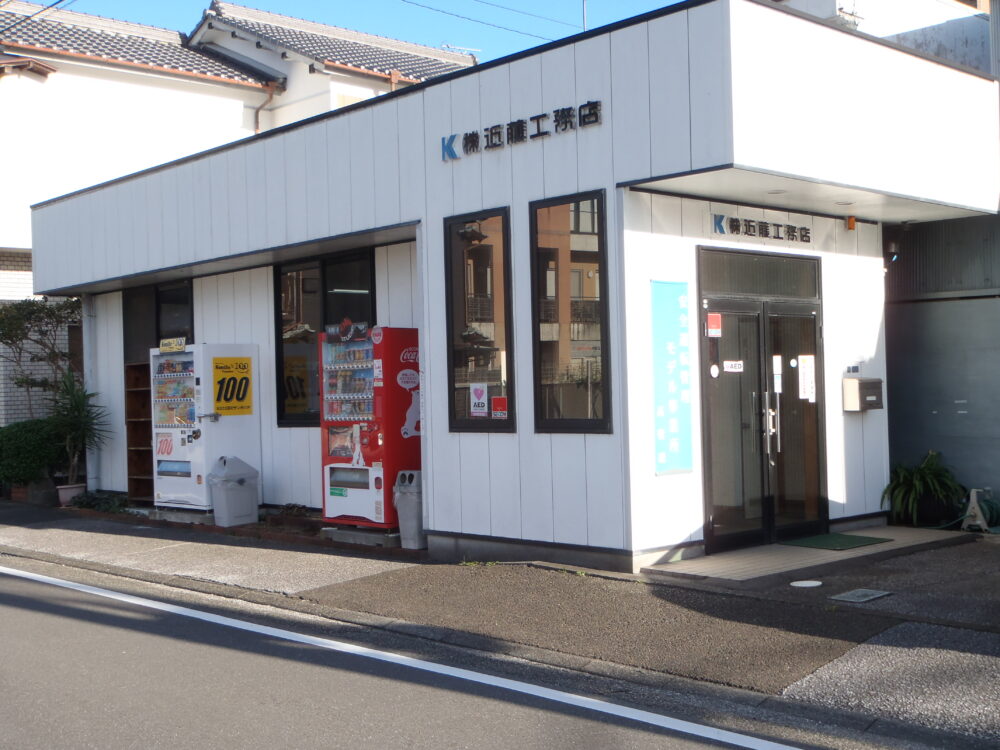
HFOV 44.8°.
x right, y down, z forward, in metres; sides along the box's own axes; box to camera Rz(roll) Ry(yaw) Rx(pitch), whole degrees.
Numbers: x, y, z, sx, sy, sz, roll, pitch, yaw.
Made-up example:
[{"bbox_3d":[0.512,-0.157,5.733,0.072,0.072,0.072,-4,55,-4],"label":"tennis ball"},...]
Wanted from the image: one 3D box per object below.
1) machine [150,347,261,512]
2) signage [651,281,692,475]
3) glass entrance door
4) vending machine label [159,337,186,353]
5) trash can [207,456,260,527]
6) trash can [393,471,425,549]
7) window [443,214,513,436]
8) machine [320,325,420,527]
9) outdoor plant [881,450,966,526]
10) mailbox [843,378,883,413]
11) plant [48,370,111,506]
[{"bbox_3d":[-3.344,0.586,13.810,0.700,1.817,1.203,-1,-1,-43],"label":"machine"},{"bbox_3d":[1.290,0.017,9.025,0.434,1.424,0.020,-1,-1,-43],"label":"signage"},{"bbox_3d":[2.174,0.378,9.859,1.734,1.977,0.100,-1,-1,-43],"label":"glass entrance door"},{"bbox_3d":[-3.677,-0.333,13.618,0.030,0.144,0.585,-1,-1,-43],"label":"vending machine label"},{"bbox_3d":[-2.862,1.252,13.095,0.430,0.720,0.350,-1,-1,-43],"label":"trash can"},{"bbox_3d":[-0.693,1.194,10.928,0.380,0.680,0.340,-1,-1,-43],"label":"trash can"},{"bbox_3d":[-0.161,-0.427,9.837,0.080,1.780,0.791,-1,-1,-43],"label":"window"},{"bbox_3d":[-1.105,0.485,11.450,0.700,1.806,1.013,-1,-1,-43],"label":"machine"},{"bbox_3d":[3.791,1.022,10.874,0.700,0.660,0.720,-1,-1,-43],"label":"outdoor plant"},{"bbox_3d":[3.221,0.177,10.742,0.386,0.287,0.158,-1,-1,-43],"label":"mailbox"},{"bbox_3d":[-5.491,0.823,15.844,0.750,1.800,0.770,-1,-1,-43],"label":"plant"}]

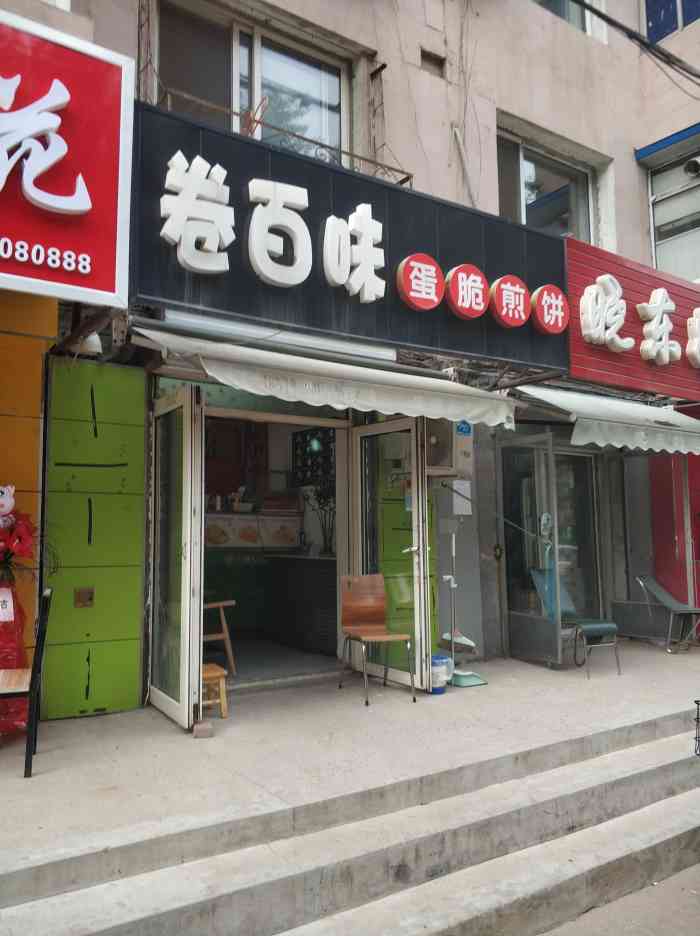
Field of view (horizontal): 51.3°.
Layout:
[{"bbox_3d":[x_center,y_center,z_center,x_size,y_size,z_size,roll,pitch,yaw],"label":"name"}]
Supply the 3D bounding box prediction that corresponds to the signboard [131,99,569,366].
[{"bbox_3d":[0.320,-1.605,5.639,3.980,1.270,0.200,3,-7,-32],"label":"signboard"}]

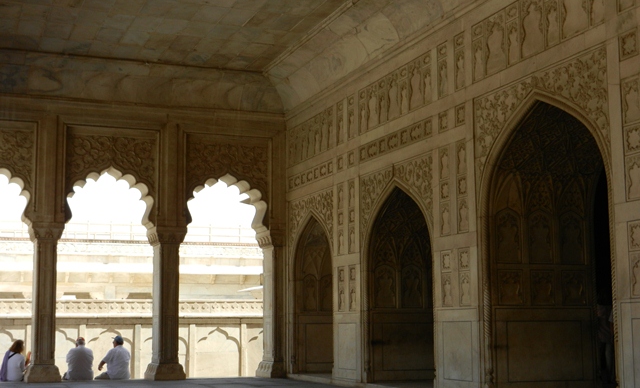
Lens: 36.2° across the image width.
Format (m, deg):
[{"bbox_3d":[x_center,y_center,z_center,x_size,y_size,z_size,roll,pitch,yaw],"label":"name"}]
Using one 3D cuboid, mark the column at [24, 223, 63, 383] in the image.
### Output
[{"bbox_3d":[-5.644,2.239,20.186,0.658,3.199,0.909,3,-8,-21],"label":"column"}]

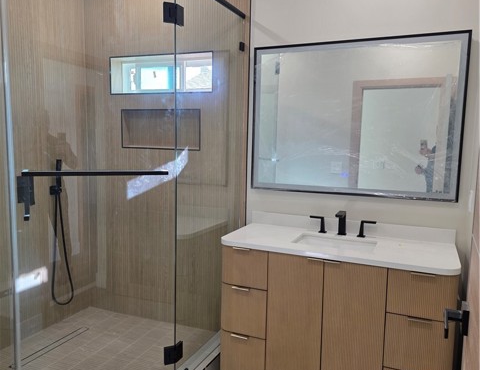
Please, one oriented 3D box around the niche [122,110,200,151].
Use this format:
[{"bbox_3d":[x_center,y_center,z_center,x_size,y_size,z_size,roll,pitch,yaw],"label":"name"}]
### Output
[{"bbox_3d":[-0.574,-0.410,3.167,0.689,0.289,0.100,4,7,24],"label":"niche"}]

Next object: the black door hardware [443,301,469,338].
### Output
[{"bbox_3d":[0.538,0.348,1.058,0.062,0.065,0.170,4,7,24],"label":"black door hardware"}]

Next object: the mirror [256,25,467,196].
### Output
[{"bbox_3d":[0.655,-0.393,2.550,1.227,0.910,0.035,4,7,24],"label":"mirror"}]

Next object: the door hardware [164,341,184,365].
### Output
[{"bbox_3d":[-0.335,0.873,2.205,0.118,0.093,0.050,-5,8,-43],"label":"door hardware"}]

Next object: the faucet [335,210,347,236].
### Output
[{"bbox_3d":[0.594,0.236,2.506,0.052,0.143,0.175,4,7,24],"label":"faucet"}]

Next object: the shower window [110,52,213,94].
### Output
[{"bbox_3d":[-0.573,-0.807,3.128,0.892,0.276,0.110,4,7,24],"label":"shower window"}]

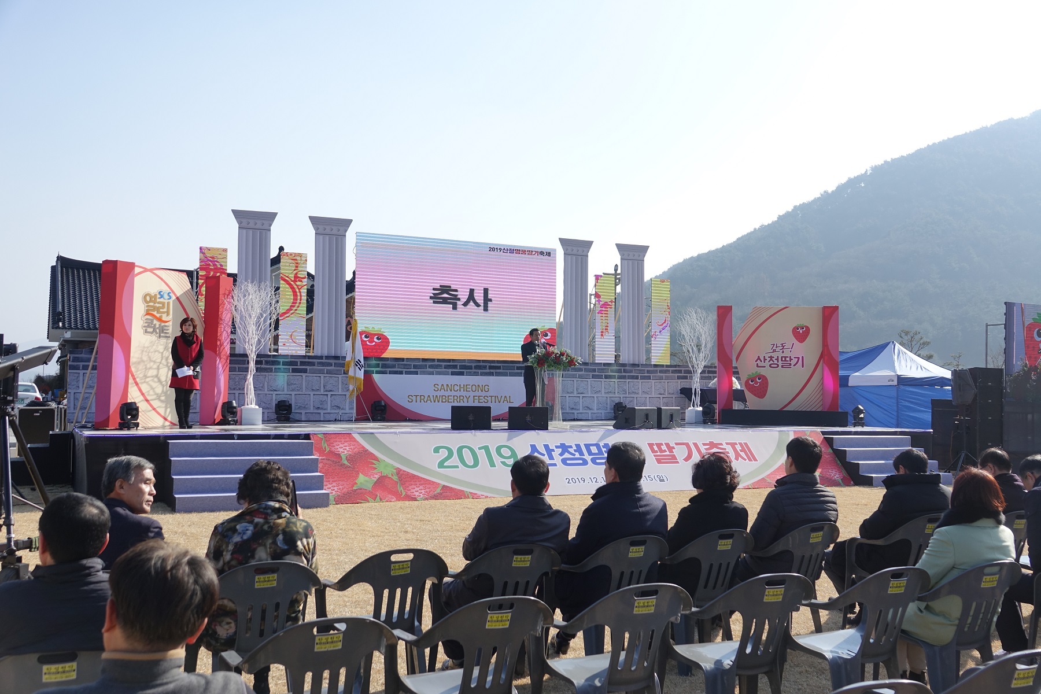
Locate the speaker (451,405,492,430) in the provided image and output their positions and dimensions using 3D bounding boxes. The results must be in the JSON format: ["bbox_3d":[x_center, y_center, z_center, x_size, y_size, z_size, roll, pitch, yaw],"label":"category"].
[{"bbox_3d":[-0.759,1.099,15.334,0.600,0.360,0.480,1,-3,-2],"label":"speaker"}]

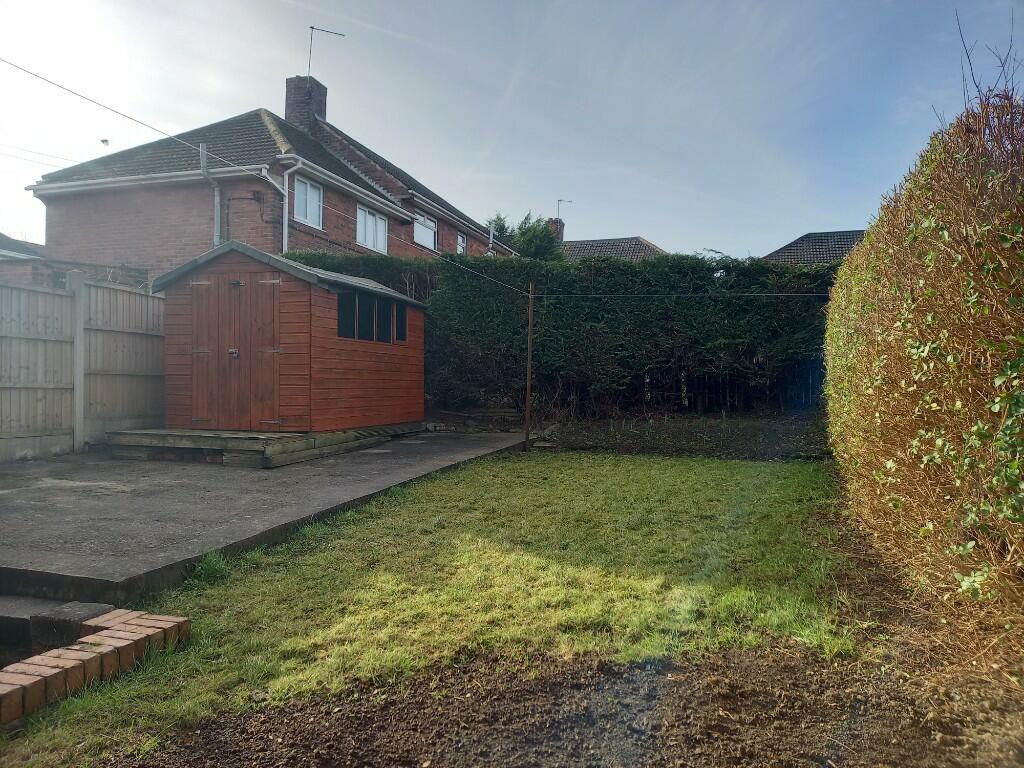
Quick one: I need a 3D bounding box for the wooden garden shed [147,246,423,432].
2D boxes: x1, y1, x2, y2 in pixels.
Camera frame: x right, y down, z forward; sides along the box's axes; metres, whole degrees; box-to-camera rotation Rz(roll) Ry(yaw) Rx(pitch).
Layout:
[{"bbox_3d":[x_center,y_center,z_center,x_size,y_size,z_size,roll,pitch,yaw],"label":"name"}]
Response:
[{"bbox_3d":[-2.708,-0.522,9.900,2.160,2.120,3.190,0,0,17],"label":"wooden garden shed"}]

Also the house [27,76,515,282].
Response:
[{"bbox_3d":[-5.113,-3.803,22.171,6.550,9.200,15.200,0,0,17],"label":"house"}]

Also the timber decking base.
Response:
[{"bbox_3d":[-2.780,0.665,9.366,2.260,0.260,4.100,0,0,17],"label":"timber decking base"}]

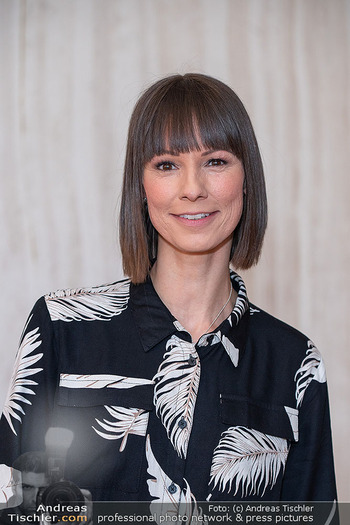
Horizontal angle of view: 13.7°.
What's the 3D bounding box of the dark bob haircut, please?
[{"bbox_3d":[0.024,-0.112,1.925,0.195,0.270,0.210,-3,1,0],"label":"dark bob haircut"}]

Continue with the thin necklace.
[{"bbox_3d":[0.021,0.071,1.930,0.115,0.110,0.120,0,3,-5],"label":"thin necklace"}]

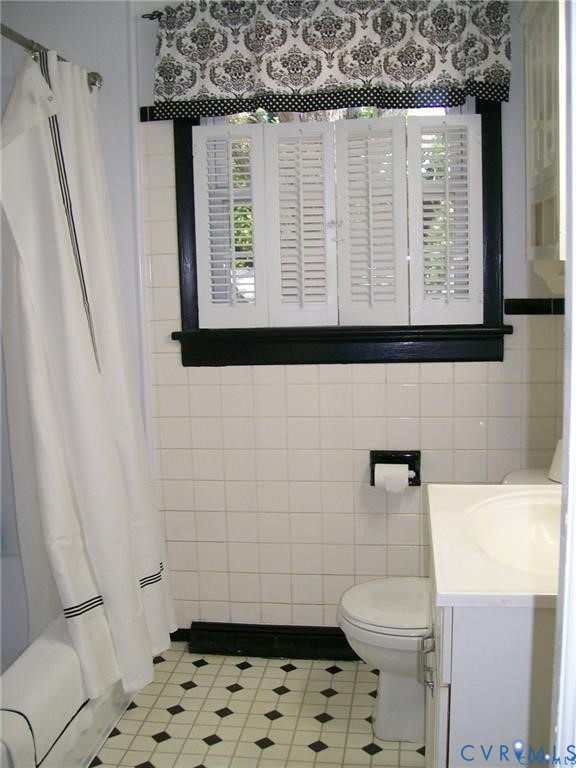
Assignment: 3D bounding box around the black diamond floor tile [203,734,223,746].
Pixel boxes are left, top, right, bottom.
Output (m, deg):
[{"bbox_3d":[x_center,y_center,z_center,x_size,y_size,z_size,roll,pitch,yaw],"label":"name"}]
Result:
[{"bbox_3d":[-0.207,0.986,2.204,0.041,0.006,0.041,-7,9,-37],"label":"black diamond floor tile"}]

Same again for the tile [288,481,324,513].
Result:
[{"bbox_3d":[0.060,0.381,2.700,0.108,0.108,0.010,0,9,8],"label":"tile"}]

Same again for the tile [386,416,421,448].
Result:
[{"bbox_3d":[0.380,0.163,2.642,0.109,0.108,0.009,0,7,8],"label":"tile"}]

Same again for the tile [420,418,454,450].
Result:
[{"bbox_3d":[0.487,0.159,2.614,0.108,0.108,0.010,-1,8,8],"label":"tile"}]

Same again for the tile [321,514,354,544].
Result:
[{"bbox_3d":[0.171,0.488,2.702,0.108,0.108,0.010,0,9,8],"label":"tile"}]

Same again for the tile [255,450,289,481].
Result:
[{"bbox_3d":[-0.053,0.272,2.704,0.108,0.108,0.010,-1,8,8],"label":"tile"}]

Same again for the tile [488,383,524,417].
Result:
[{"bbox_3d":[0.704,0.051,2.580,0.109,0.108,0.009,0,7,8],"label":"tile"}]

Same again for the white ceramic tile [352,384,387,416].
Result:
[{"bbox_3d":[0.267,0.052,2.628,0.108,0.108,0.010,-1,8,8],"label":"white ceramic tile"}]

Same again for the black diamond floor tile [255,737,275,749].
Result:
[{"bbox_3d":[-0.065,1.018,2.256,0.042,0.008,0.042,-7,9,-36],"label":"black diamond floor tile"}]

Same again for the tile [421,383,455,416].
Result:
[{"bbox_3d":[0.486,0.051,2.605,0.108,0.108,0.009,-1,7,8],"label":"tile"}]

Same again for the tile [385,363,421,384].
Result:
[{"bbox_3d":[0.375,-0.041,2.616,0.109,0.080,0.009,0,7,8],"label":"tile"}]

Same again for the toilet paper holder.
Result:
[{"bbox_3d":[0.355,0.282,2.629,0.164,0.119,0.075,0,7,7],"label":"toilet paper holder"}]

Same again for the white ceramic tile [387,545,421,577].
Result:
[{"bbox_3d":[0.391,0.596,2.697,0.108,0.108,0.009,0,7,7],"label":"white ceramic tile"}]

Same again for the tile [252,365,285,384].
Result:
[{"bbox_3d":[-0.062,-0.035,2.661,0.108,0.070,0.010,-1,8,8],"label":"tile"}]

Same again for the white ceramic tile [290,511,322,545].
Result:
[{"bbox_3d":[0.062,0.489,2.720,0.108,0.108,0.010,-1,8,8],"label":"white ceramic tile"}]

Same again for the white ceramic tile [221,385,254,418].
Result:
[{"bbox_3d":[-0.167,0.058,2.709,0.109,0.108,0.009,0,7,8],"label":"white ceramic tile"}]

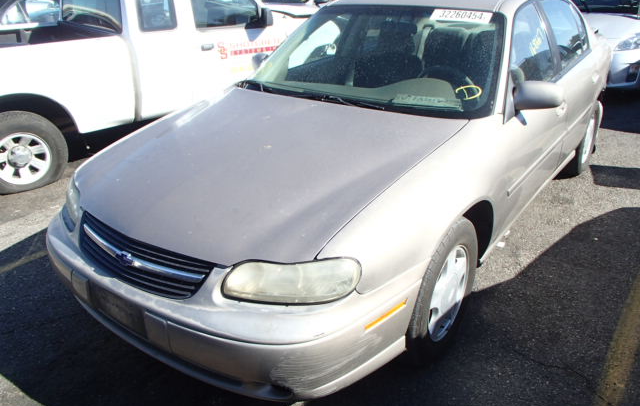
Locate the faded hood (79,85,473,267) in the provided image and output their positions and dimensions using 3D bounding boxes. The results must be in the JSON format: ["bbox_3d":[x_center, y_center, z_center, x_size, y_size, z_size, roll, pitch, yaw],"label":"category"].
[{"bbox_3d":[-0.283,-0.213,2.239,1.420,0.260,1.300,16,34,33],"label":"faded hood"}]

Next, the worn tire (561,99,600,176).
[{"bbox_3d":[2.091,-0.530,4.241,0.215,0.640,0.640,16,28,33],"label":"worn tire"}]

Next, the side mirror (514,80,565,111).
[{"bbox_3d":[1.052,-0.518,2.486,0.210,0.140,0.120,16,28,33],"label":"side mirror"}]

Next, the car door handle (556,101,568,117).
[{"bbox_3d":[1.435,-0.549,3.045,0.055,0.065,0.200,16,28,33],"label":"car door handle"}]

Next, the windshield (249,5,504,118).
[{"bbox_3d":[0.319,-0.852,2.865,1.500,0.160,0.790,16,62,33],"label":"windshield"}]

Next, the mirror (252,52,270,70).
[{"bbox_3d":[-0.357,-0.911,3.440,0.210,0.140,0.120,16,28,33],"label":"mirror"}]

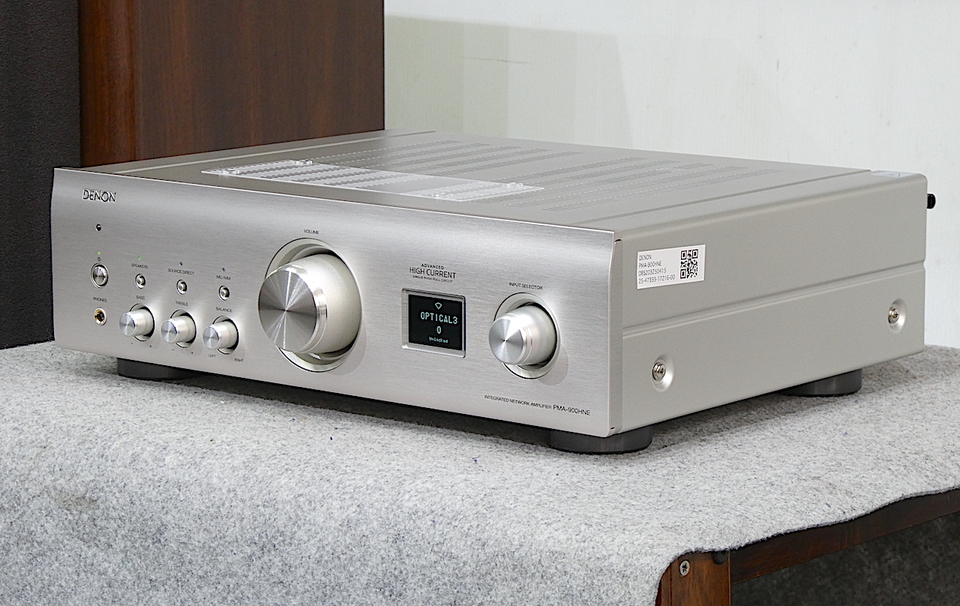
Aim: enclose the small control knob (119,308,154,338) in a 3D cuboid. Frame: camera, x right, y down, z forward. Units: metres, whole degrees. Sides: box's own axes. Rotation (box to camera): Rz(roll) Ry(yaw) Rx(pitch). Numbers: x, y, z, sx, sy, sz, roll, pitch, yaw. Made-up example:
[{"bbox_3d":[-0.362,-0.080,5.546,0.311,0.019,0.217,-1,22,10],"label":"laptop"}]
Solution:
[{"bbox_3d":[-0.207,0.013,1.769,0.017,0.017,0.013,8,12,39],"label":"small control knob"}]

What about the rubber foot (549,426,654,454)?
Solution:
[{"bbox_3d":[0.067,0.069,1.618,0.056,0.020,0.056,0,10,0],"label":"rubber foot"}]

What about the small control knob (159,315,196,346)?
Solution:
[{"bbox_3d":[-0.180,0.016,1.747,0.017,0.017,0.013,8,12,39],"label":"small control knob"}]

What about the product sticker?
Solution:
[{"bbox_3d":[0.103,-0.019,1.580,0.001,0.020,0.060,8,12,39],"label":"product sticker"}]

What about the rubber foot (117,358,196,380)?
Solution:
[{"bbox_3d":[-0.198,0.033,1.838,0.056,0.020,0.056,0,10,0],"label":"rubber foot"}]

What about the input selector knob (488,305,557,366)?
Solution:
[{"bbox_3d":[0.021,0.019,1.574,0.032,0.032,0.021,8,12,39],"label":"input selector knob"}]

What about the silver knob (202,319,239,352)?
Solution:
[{"bbox_3d":[-0.153,0.020,1.724,0.016,0.016,0.013,8,12,39],"label":"silver knob"}]

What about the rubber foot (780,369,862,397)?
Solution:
[{"bbox_3d":[0.202,0.042,1.776,0.056,0.020,0.056,0,10,0],"label":"rubber foot"}]

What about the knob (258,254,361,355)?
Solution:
[{"bbox_3d":[-0.099,0.002,1.676,0.058,0.058,0.030,8,12,39],"label":"knob"}]

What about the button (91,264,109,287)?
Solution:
[{"bbox_3d":[-0.231,-0.017,1.792,0.014,0.014,0.005,8,12,39],"label":"button"}]

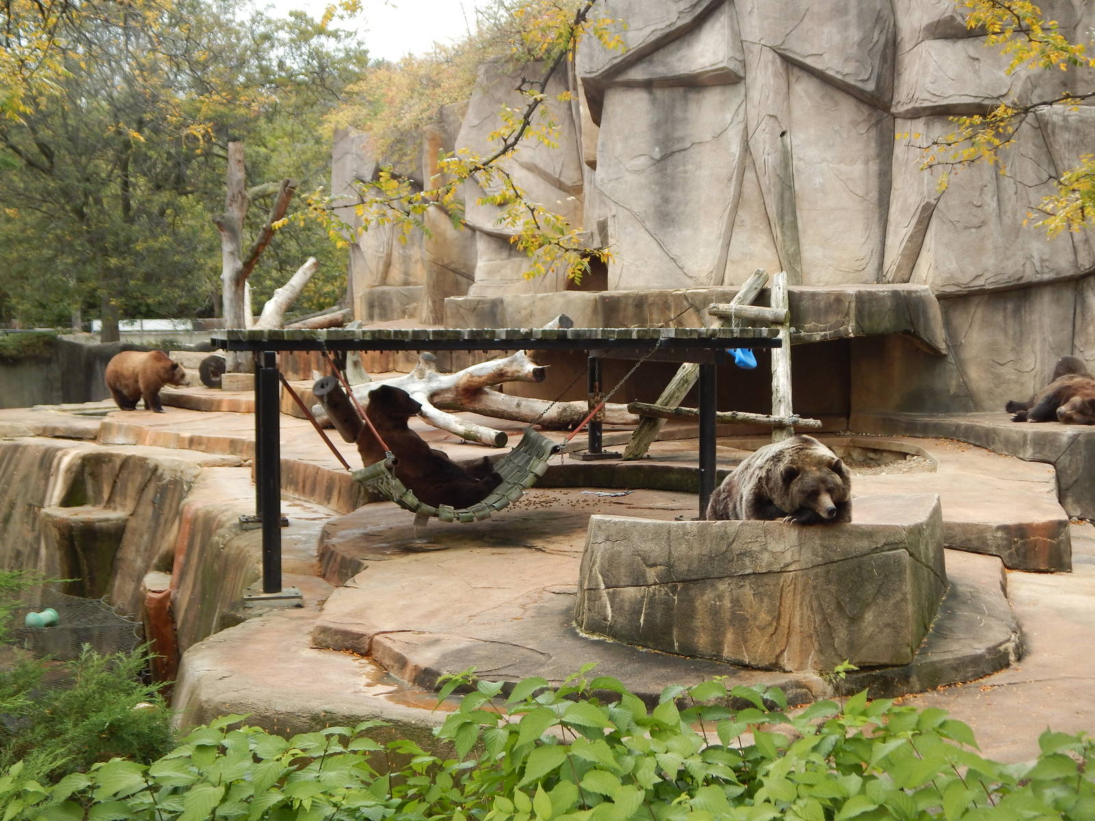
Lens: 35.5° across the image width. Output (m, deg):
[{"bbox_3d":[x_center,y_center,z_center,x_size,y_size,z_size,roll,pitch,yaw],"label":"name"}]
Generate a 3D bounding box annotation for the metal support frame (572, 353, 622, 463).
[{"bbox_3d":[0.500,-0.055,17.900,0.460,1.150,0.460,-1,3,-14],"label":"metal support frame"}]

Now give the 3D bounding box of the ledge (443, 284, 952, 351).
[{"bbox_3d":[2.000,-1.235,22.700,6.700,0.820,1.800,0,3,15],"label":"ledge"}]

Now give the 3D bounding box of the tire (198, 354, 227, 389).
[{"bbox_3d":[-6.242,-0.731,32.301,0.630,0.630,0.220,-1,3,-27],"label":"tire"}]

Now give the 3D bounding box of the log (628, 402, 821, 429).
[{"bbox_3d":[1.891,0.055,18.200,2.070,0.140,0.140,5,3,0],"label":"log"}]

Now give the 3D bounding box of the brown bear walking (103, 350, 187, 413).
[{"bbox_3d":[-6.100,-0.449,26.000,1.450,0.950,0.600,1,3,30],"label":"brown bear walking"}]

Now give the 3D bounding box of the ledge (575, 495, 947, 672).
[{"bbox_3d":[1.327,0.970,10.364,1.950,0.760,1.950,1,3,21],"label":"ledge"}]

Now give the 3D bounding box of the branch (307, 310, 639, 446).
[{"bbox_3d":[-0.852,-0.312,18.600,3.500,1.400,1.900,0,3,-6],"label":"branch"}]

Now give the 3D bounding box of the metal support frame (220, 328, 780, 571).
[{"bbox_3d":[-0.690,0.279,14.710,4.200,1.930,4.200,-1,3,-12],"label":"metal support frame"}]

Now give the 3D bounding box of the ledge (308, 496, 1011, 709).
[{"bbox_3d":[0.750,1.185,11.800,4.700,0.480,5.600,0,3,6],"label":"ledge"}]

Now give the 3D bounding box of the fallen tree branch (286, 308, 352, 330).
[{"bbox_3d":[-3.604,-1.440,27.000,1.200,0.360,0.500,-1,3,-12],"label":"fallen tree branch"}]

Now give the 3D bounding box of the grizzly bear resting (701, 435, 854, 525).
[{"bbox_3d":[1.338,0.422,10.100,0.720,0.620,1.250,-1,3,-20],"label":"grizzly bear resting"}]

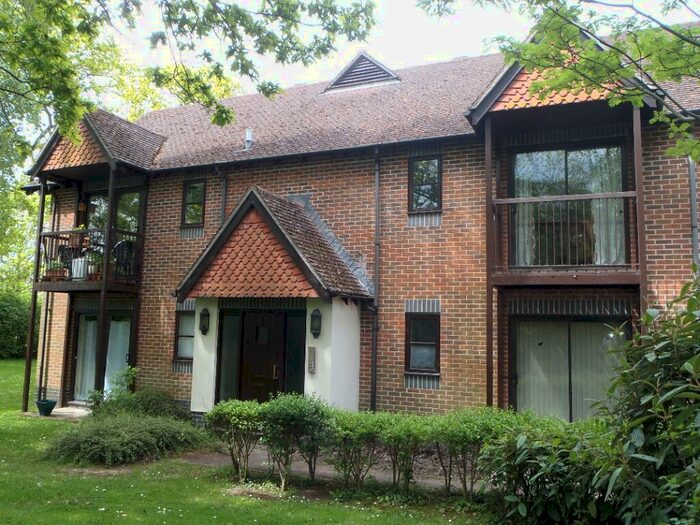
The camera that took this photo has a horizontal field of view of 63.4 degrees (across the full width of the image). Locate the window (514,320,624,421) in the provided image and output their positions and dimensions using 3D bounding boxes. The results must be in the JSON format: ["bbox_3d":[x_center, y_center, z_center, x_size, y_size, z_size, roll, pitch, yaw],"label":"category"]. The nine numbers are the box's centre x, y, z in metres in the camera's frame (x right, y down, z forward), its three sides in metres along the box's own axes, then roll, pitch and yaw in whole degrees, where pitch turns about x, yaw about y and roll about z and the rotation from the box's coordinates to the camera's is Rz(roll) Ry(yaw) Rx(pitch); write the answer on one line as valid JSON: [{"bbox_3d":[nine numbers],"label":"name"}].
[{"bbox_3d":[3.371,1.838,8.712,1.740,2.040,0.110,-2,-7,23],"label":"window"}]

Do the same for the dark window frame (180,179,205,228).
[{"bbox_3d":[-3.272,-1.236,11.860,0.595,1.009,0.090,-1,-7,24],"label":"dark window frame"}]

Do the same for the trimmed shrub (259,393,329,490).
[{"bbox_3d":[-0.673,2.112,6.796,0.800,1.007,0.750,-2,-7,23],"label":"trimmed shrub"}]

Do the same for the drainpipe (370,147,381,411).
[{"bbox_3d":[0.449,0.472,9.909,0.080,5.109,0.080,-1,-7,24],"label":"drainpipe"}]

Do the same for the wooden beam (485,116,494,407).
[{"bbox_3d":[2.069,0.350,8.344,0.085,5.070,0.085,-2,-7,23],"label":"wooden beam"}]

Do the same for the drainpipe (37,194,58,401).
[{"bbox_3d":[-7.070,0.799,13.229,0.075,4.871,0.080,-1,-7,24],"label":"drainpipe"}]

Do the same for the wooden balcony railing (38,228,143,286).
[{"bbox_3d":[-5.628,0.012,12.213,2.115,1.293,0.980,-1,-7,24],"label":"wooden balcony railing"}]

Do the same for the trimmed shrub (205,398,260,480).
[{"bbox_3d":[-1.463,2.282,7.329,0.680,1.010,0.680,1,-6,0],"label":"trimmed shrub"}]

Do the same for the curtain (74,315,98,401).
[{"bbox_3d":[-5.991,2.163,12.866,0.700,1.948,0.100,-1,-7,24],"label":"curtain"}]

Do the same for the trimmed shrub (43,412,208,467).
[{"bbox_3d":[-3.494,2.593,8.751,2.100,0.600,1.800,-1,-7,24],"label":"trimmed shrub"}]

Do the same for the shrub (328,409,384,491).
[{"bbox_3d":[0.090,2.314,7.127,0.680,0.970,0.680,1,-6,0],"label":"shrub"}]

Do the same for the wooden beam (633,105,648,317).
[{"bbox_3d":[3.914,0.300,7.548,0.085,5.070,0.085,-2,-7,23],"label":"wooden beam"}]

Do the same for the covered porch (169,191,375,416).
[{"bbox_3d":[-1.345,0.858,9.925,3.070,4.170,1.520,-2,-7,23],"label":"covered porch"}]

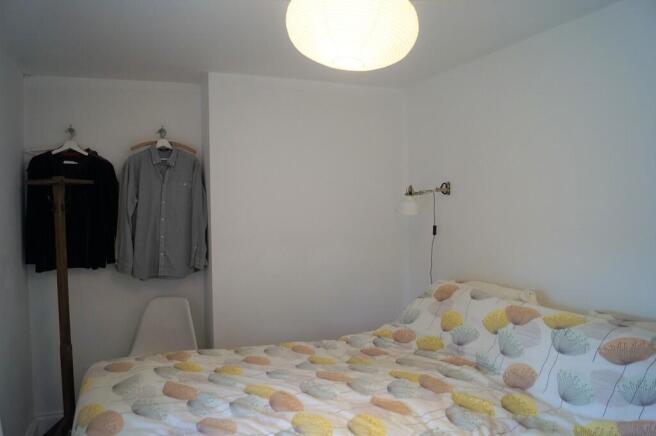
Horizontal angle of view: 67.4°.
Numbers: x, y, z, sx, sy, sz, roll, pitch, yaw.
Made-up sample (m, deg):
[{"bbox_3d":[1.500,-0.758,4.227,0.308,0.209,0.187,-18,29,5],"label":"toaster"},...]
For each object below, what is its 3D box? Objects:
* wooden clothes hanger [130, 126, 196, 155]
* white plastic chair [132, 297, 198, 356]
[{"bbox_3d":[-1.136,-0.535,3.394,0.430,0.200,0.035,-1,2,-23],"label":"wooden clothes hanger"},{"bbox_3d":[-1.053,0.938,3.104,0.465,0.810,0.520,-1,2,-7],"label":"white plastic chair"}]

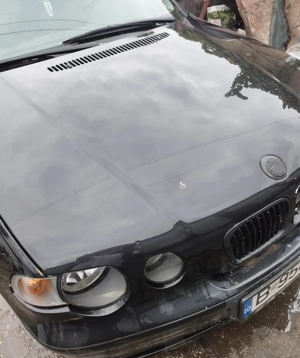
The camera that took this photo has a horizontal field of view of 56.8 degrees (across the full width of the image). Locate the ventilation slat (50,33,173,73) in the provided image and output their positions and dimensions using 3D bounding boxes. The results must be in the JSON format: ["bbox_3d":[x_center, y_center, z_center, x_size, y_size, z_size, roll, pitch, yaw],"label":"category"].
[{"bbox_3d":[-0.182,-0.652,1.419,0.690,0.020,0.054,-28,52,-22],"label":"ventilation slat"}]

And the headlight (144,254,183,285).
[{"bbox_3d":[0.041,0.253,0.797,0.112,0.105,0.070,-21,41,-14],"label":"headlight"}]

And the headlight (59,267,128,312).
[{"bbox_3d":[-0.160,0.301,0.788,0.167,0.135,0.105,-18,40,-11],"label":"headlight"}]

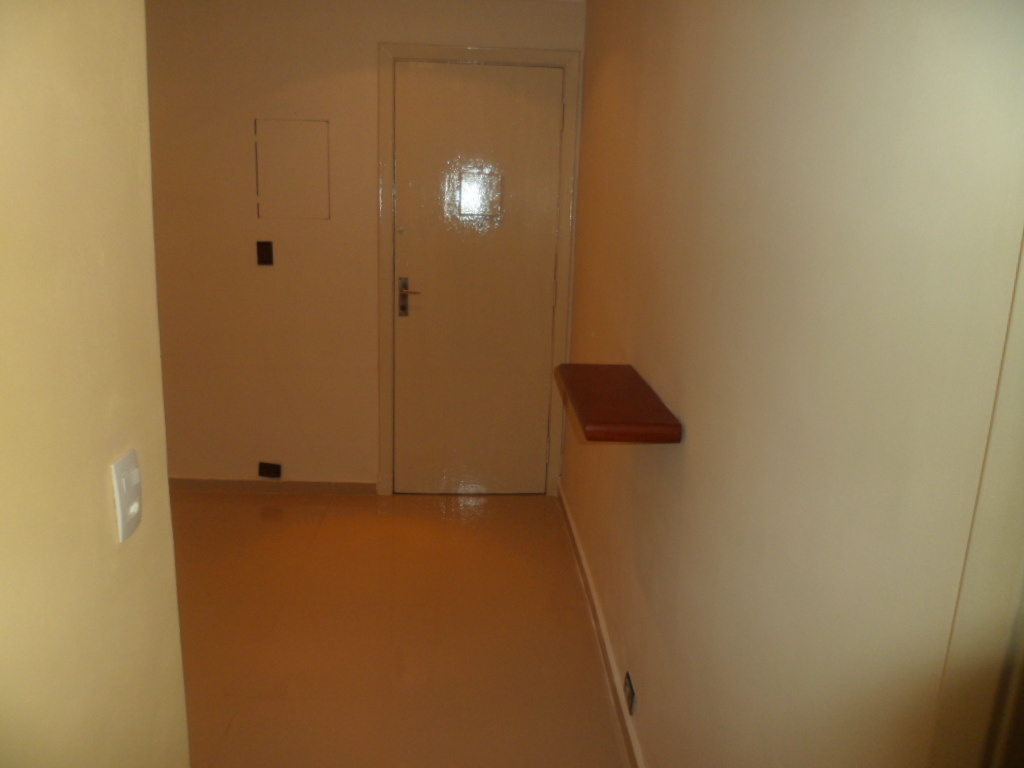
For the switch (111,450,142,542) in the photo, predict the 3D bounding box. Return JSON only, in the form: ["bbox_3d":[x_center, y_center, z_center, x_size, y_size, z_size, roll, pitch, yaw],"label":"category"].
[{"bbox_3d":[-0.574,0.165,1.149,0.010,0.118,0.075,2,12,-2],"label":"switch"}]

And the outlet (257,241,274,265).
[{"bbox_3d":[-1.194,-0.629,3.715,0.071,0.111,0.010,2,12,-2],"label":"outlet"}]

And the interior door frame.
[{"bbox_3d":[-0.186,-0.497,3.824,0.937,2.189,0.100,2,12,-2],"label":"interior door frame"}]

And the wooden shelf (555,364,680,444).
[{"bbox_3d":[0.252,0.036,1.968,0.212,0.049,0.650,2,12,-2],"label":"wooden shelf"}]

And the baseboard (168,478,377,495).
[{"bbox_3d":[-1.254,0.527,3.949,1.090,0.066,0.015,2,12,-2],"label":"baseboard"}]

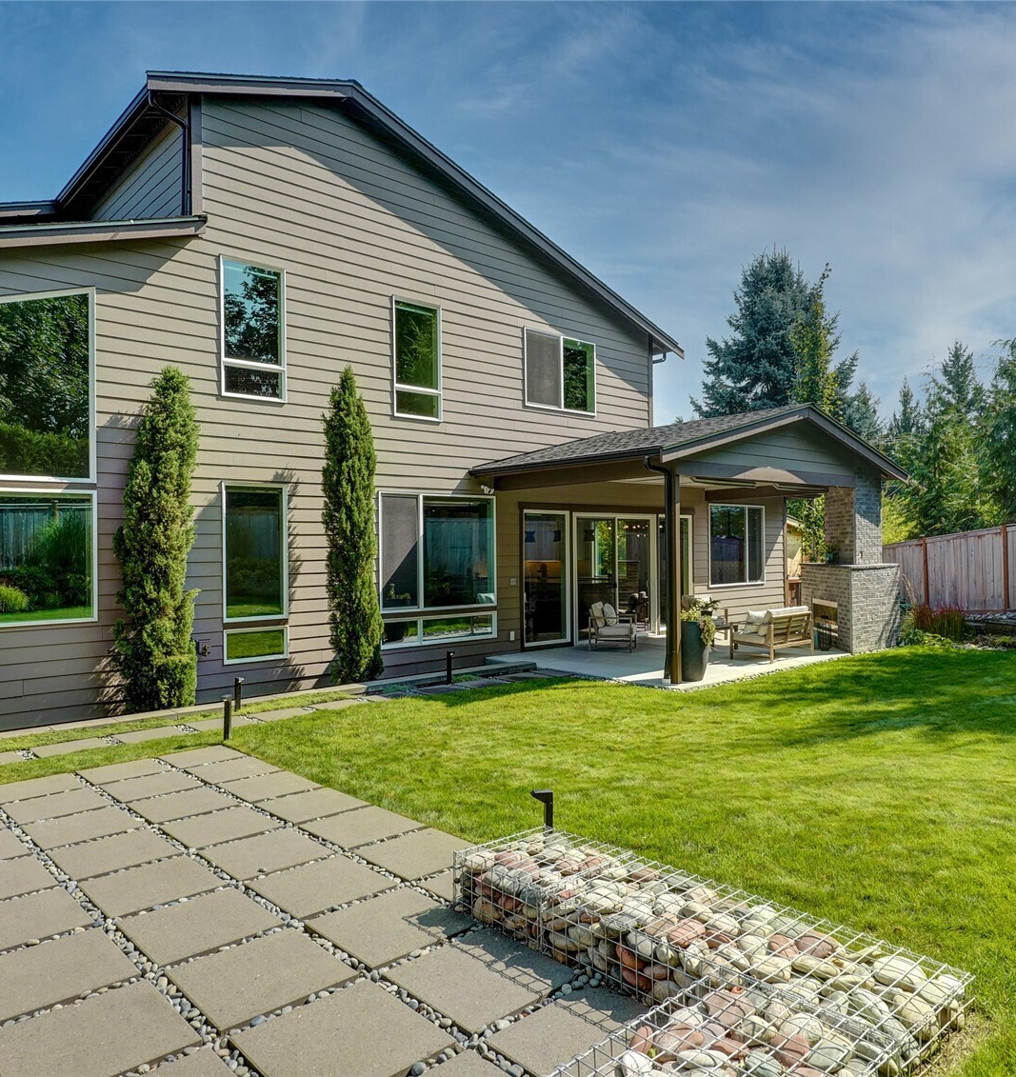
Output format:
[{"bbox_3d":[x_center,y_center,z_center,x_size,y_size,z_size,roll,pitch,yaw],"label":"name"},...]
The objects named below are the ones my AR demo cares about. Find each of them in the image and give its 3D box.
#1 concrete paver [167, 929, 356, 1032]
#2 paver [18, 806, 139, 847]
[{"bbox_3d":[-1.072,1.924,3.524,0.605,0.050,0.605,0,-2,-42],"label":"concrete paver"},{"bbox_3d":[-2.920,2.014,5.557,0.605,0.050,0.605,0,-2,-42],"label":"paver"}]

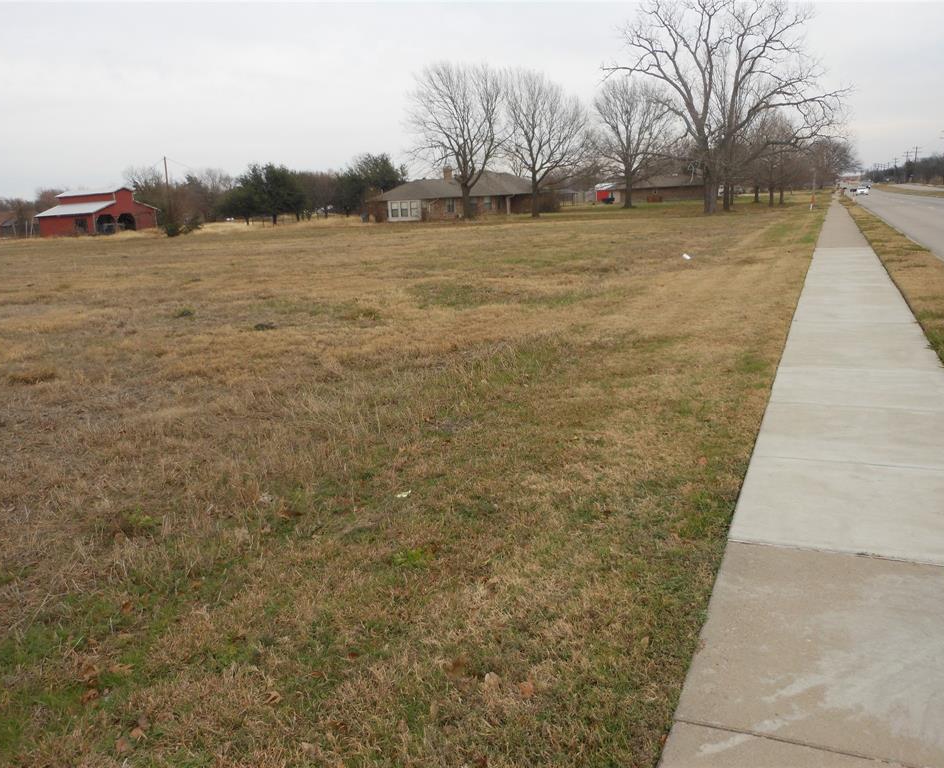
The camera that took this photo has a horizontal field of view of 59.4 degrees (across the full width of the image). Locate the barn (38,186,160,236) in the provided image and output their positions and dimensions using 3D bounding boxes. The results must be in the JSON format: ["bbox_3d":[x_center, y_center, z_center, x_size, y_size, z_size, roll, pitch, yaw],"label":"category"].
[{"bbox_3d":[-54.140,-25.052,119.989,11.518,6.512,11.518,2,13,23],"label":"barn"}]

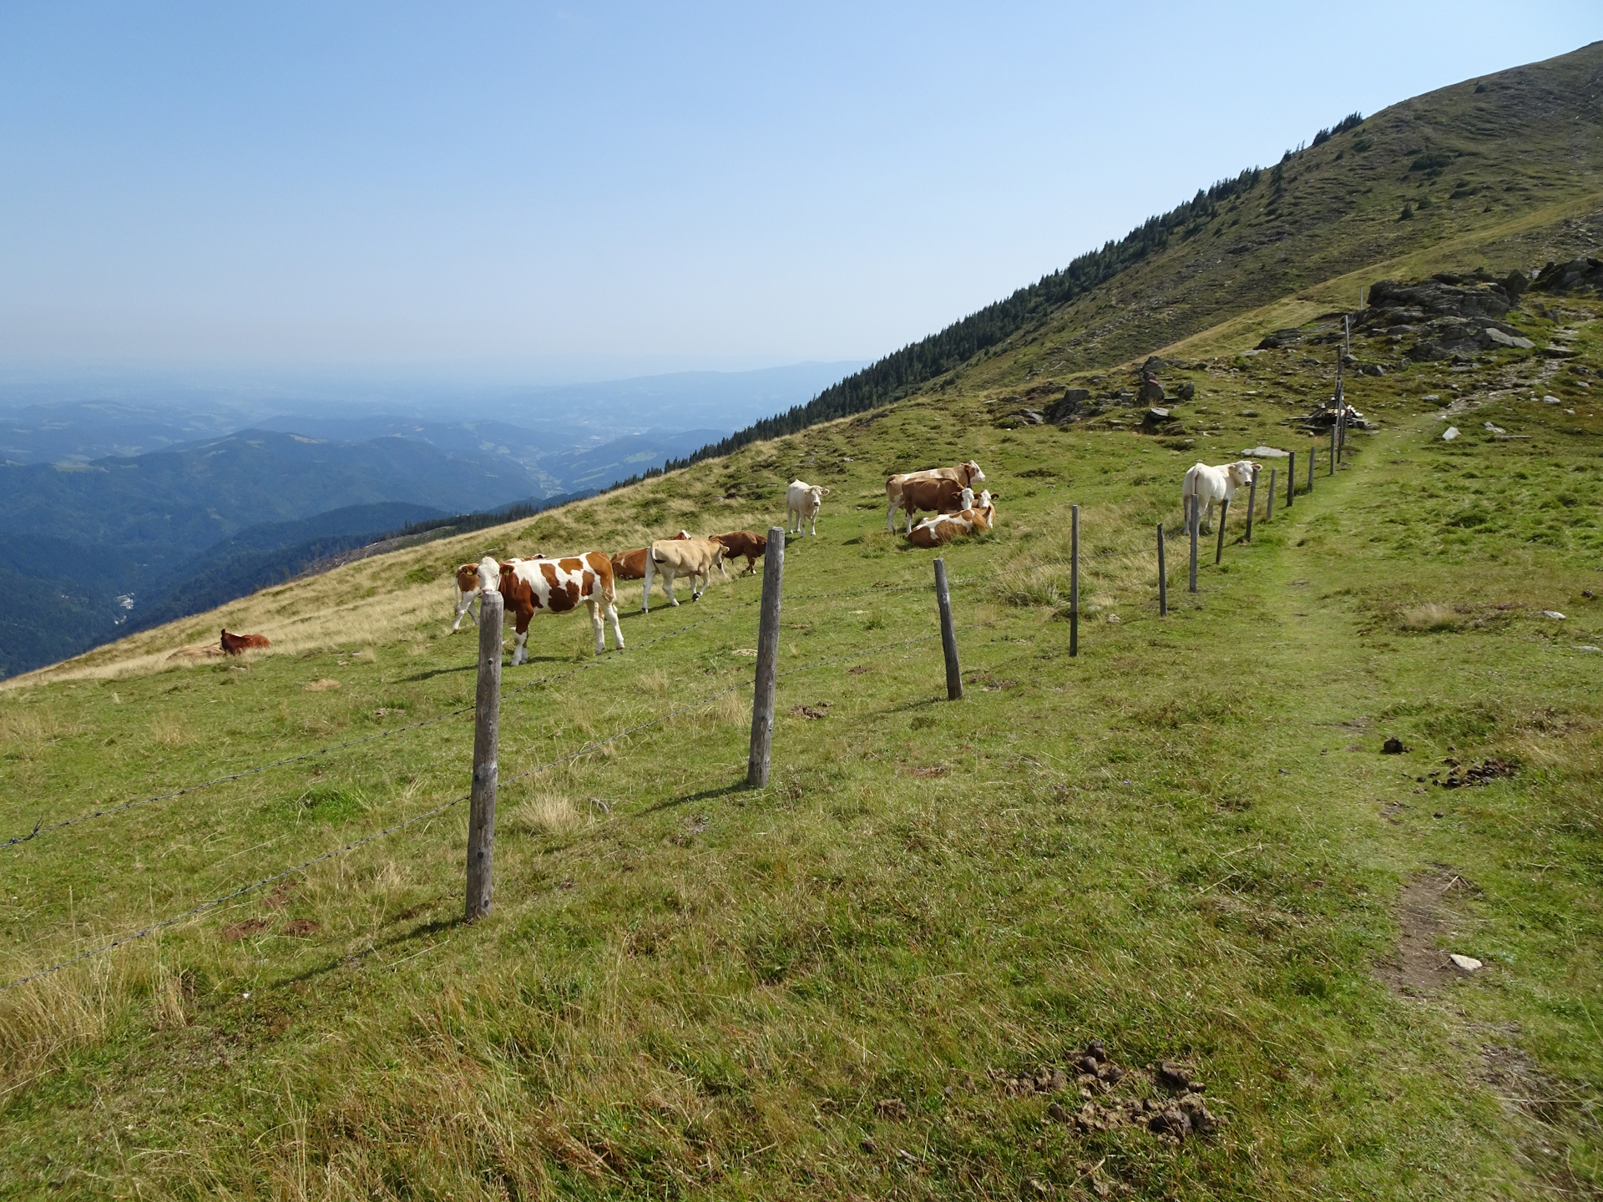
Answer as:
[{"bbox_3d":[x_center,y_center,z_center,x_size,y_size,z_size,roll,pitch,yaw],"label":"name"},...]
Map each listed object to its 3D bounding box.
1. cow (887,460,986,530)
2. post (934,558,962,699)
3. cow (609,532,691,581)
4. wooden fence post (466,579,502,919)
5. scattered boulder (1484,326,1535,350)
[{"bbox_3d":[2.852,-2.208,23.700,2.000,1.440,0.600,0,13,-2],"label":"cow"},{"bbox_3d":[1.129,0.218,8.600,0.095,1.100,0.095,-8,13,2],"label":"post"},{"bbox_3d":[-3.441,-1.029,25.500,1.900,1.100,0.750,-2,13,-8],"label":"cow"},{"bbox_3d":[-1.149,0.580,4.052,0.087,1.299,0.087,6,13,-1],"label":"wooden fence post"},{"bbox_3d":[27.056,-10.056,42.500,1.650,0.750,1.100,6,14,24],"label":"scattered boulder"}]

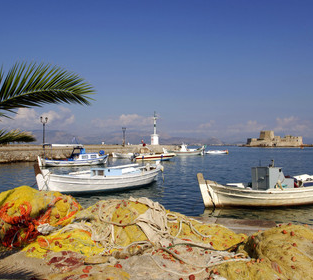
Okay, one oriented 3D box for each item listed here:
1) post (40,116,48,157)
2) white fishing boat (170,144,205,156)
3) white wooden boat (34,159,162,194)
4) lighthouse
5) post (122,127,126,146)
[{"bbox_3d":[-16.488,-1.104,43.028,1.100,4.505,0.500,0,-1,15],"label":"post"},{"bbox_3d":[6.153,2.028,61.019,8.300,2.600,2.600,0,-1,-8],"label":"white fishing boat"},{"bbox_3d":[-2.618,1.782,15.256,6.700,1.400,2.100,1,-1,-31],"label":"white wooden boat"},{"bbox_3d":[-0.340,-3.037,76.569,1.900,8.852,1.900,1,-1,-30],"label":"lighthouse"},{"bbox_3d":[-7.403,-0.617,68.023,1.050,4.446,0.500,0,-1,15],"label":"post"}]

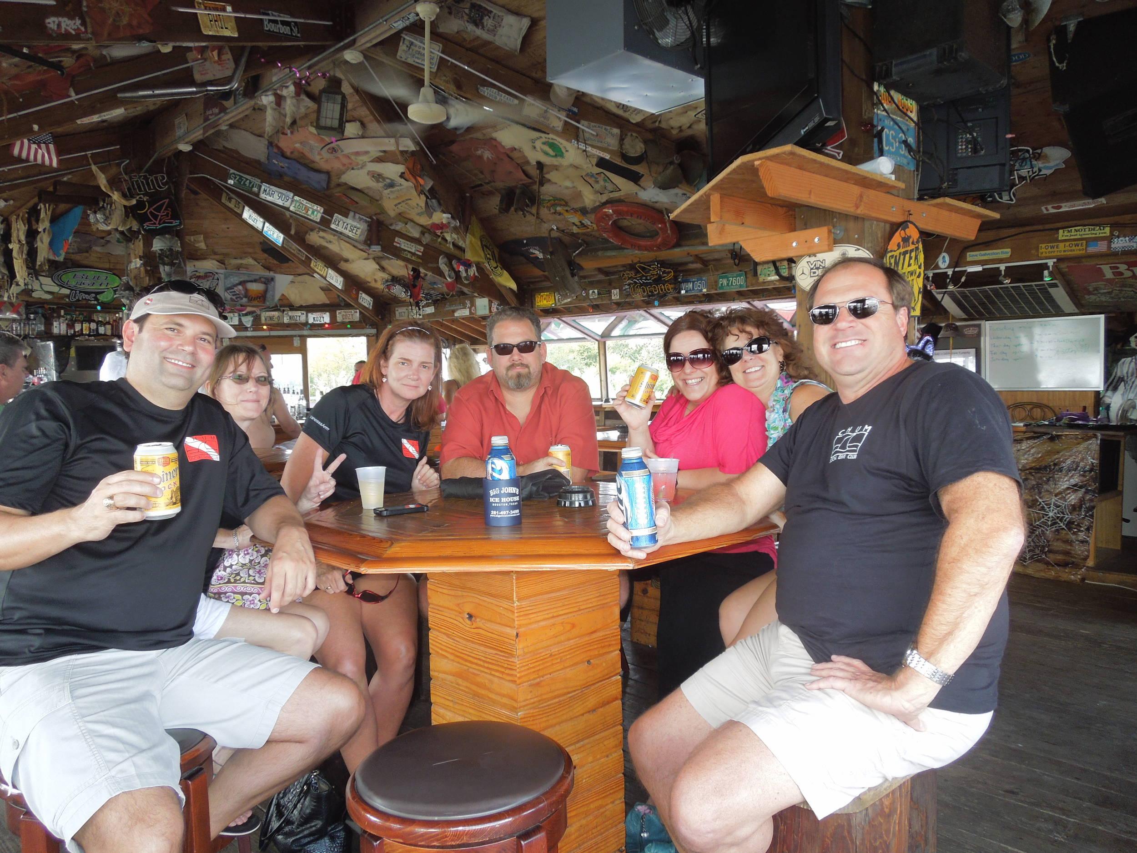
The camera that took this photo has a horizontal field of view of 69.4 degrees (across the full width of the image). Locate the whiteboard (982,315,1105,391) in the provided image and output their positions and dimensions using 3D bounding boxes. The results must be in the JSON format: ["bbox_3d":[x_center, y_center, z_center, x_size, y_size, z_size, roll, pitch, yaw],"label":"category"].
[{"bbox_3d":[4.040,-0.617,7.000,0.030,0.620,0.930,-4,5,-43],"label":"whiteboard"}]

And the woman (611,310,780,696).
[{"bbox_3d":[0.356,0.370,2.326,0.500,1.400,0.660,1,4,30],"label":"woman"}]

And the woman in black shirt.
[{"bbox_3d":[-0.544,0.382,2.195,0.500,1.340,0.720,-3,4,-27],"label":"woman in black shirt"}]

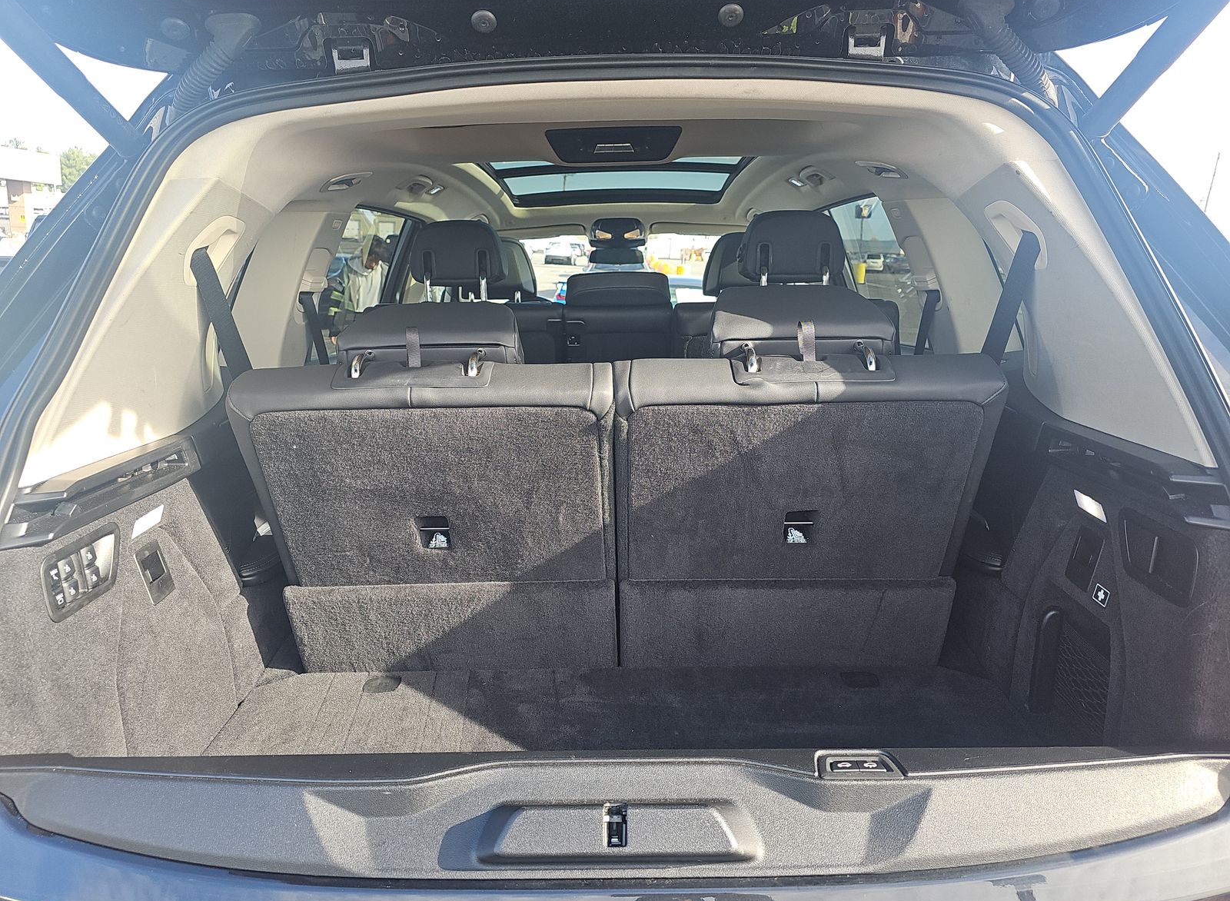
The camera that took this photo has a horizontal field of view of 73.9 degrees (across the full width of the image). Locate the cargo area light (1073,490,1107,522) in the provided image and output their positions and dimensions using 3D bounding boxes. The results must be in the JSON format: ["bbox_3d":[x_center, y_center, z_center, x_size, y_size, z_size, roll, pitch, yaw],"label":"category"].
[{"bbox_3d":[0.596,0.070,1.025,0.014,0.026,0.068,-1,14,0],"label":"cargo area light"}]

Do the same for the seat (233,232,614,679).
[{"bbox_3d":[-0.274,-0.017,1.408,0.550,0.670,0.480,-1,14,0],"label":"seat"}]

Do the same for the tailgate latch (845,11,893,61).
[{"bbox_3d":[0.254,-0.415,0.820,0.043,0.038,0.030,-1,14,0],"label":"tailgate latch"}]

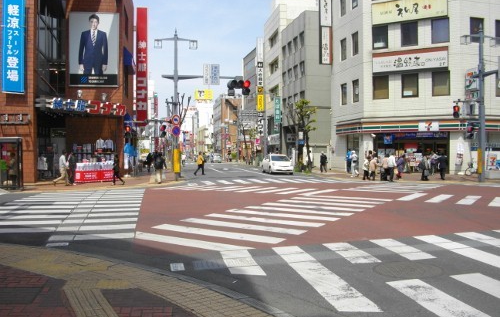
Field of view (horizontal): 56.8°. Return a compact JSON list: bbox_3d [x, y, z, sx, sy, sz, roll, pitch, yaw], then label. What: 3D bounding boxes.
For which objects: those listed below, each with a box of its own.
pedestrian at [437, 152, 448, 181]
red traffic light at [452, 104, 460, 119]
[{"bbox_3d":[11.030,0.423,26.400,0.580,1.650,0.420,0,1,18],"label":"pedestrian"},{"bbox_3d":[10.733,-2.420,24.000,0.350,0.720,0.300,0,1,18],"label":"red traffic light"}]

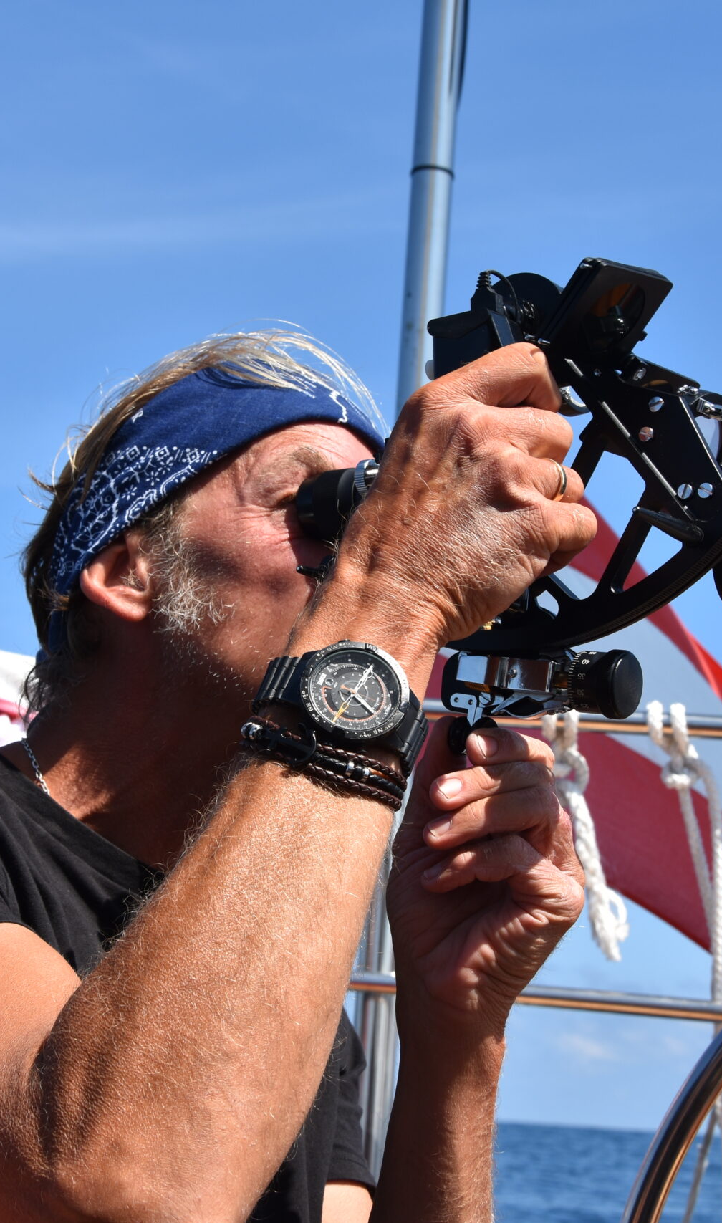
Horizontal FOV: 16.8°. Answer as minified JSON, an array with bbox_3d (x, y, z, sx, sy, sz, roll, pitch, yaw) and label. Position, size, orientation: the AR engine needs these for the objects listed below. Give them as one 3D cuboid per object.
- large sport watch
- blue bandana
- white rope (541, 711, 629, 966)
[{"bbox_3d":[-0.010,0.047,1.075,0.078,0.048,0.060,15,-26,-6],"label":"large sport watch"},{"bbox_3d":[-0.081,-0.058,1.300,0.205,0.125,0.170,-17,-20,28],"label":"blue bandana"},{"bbox_3d":[0.225,0.222,2.450,0.080,0.250,0.060,3,-12,0],"label":"white rope"}]

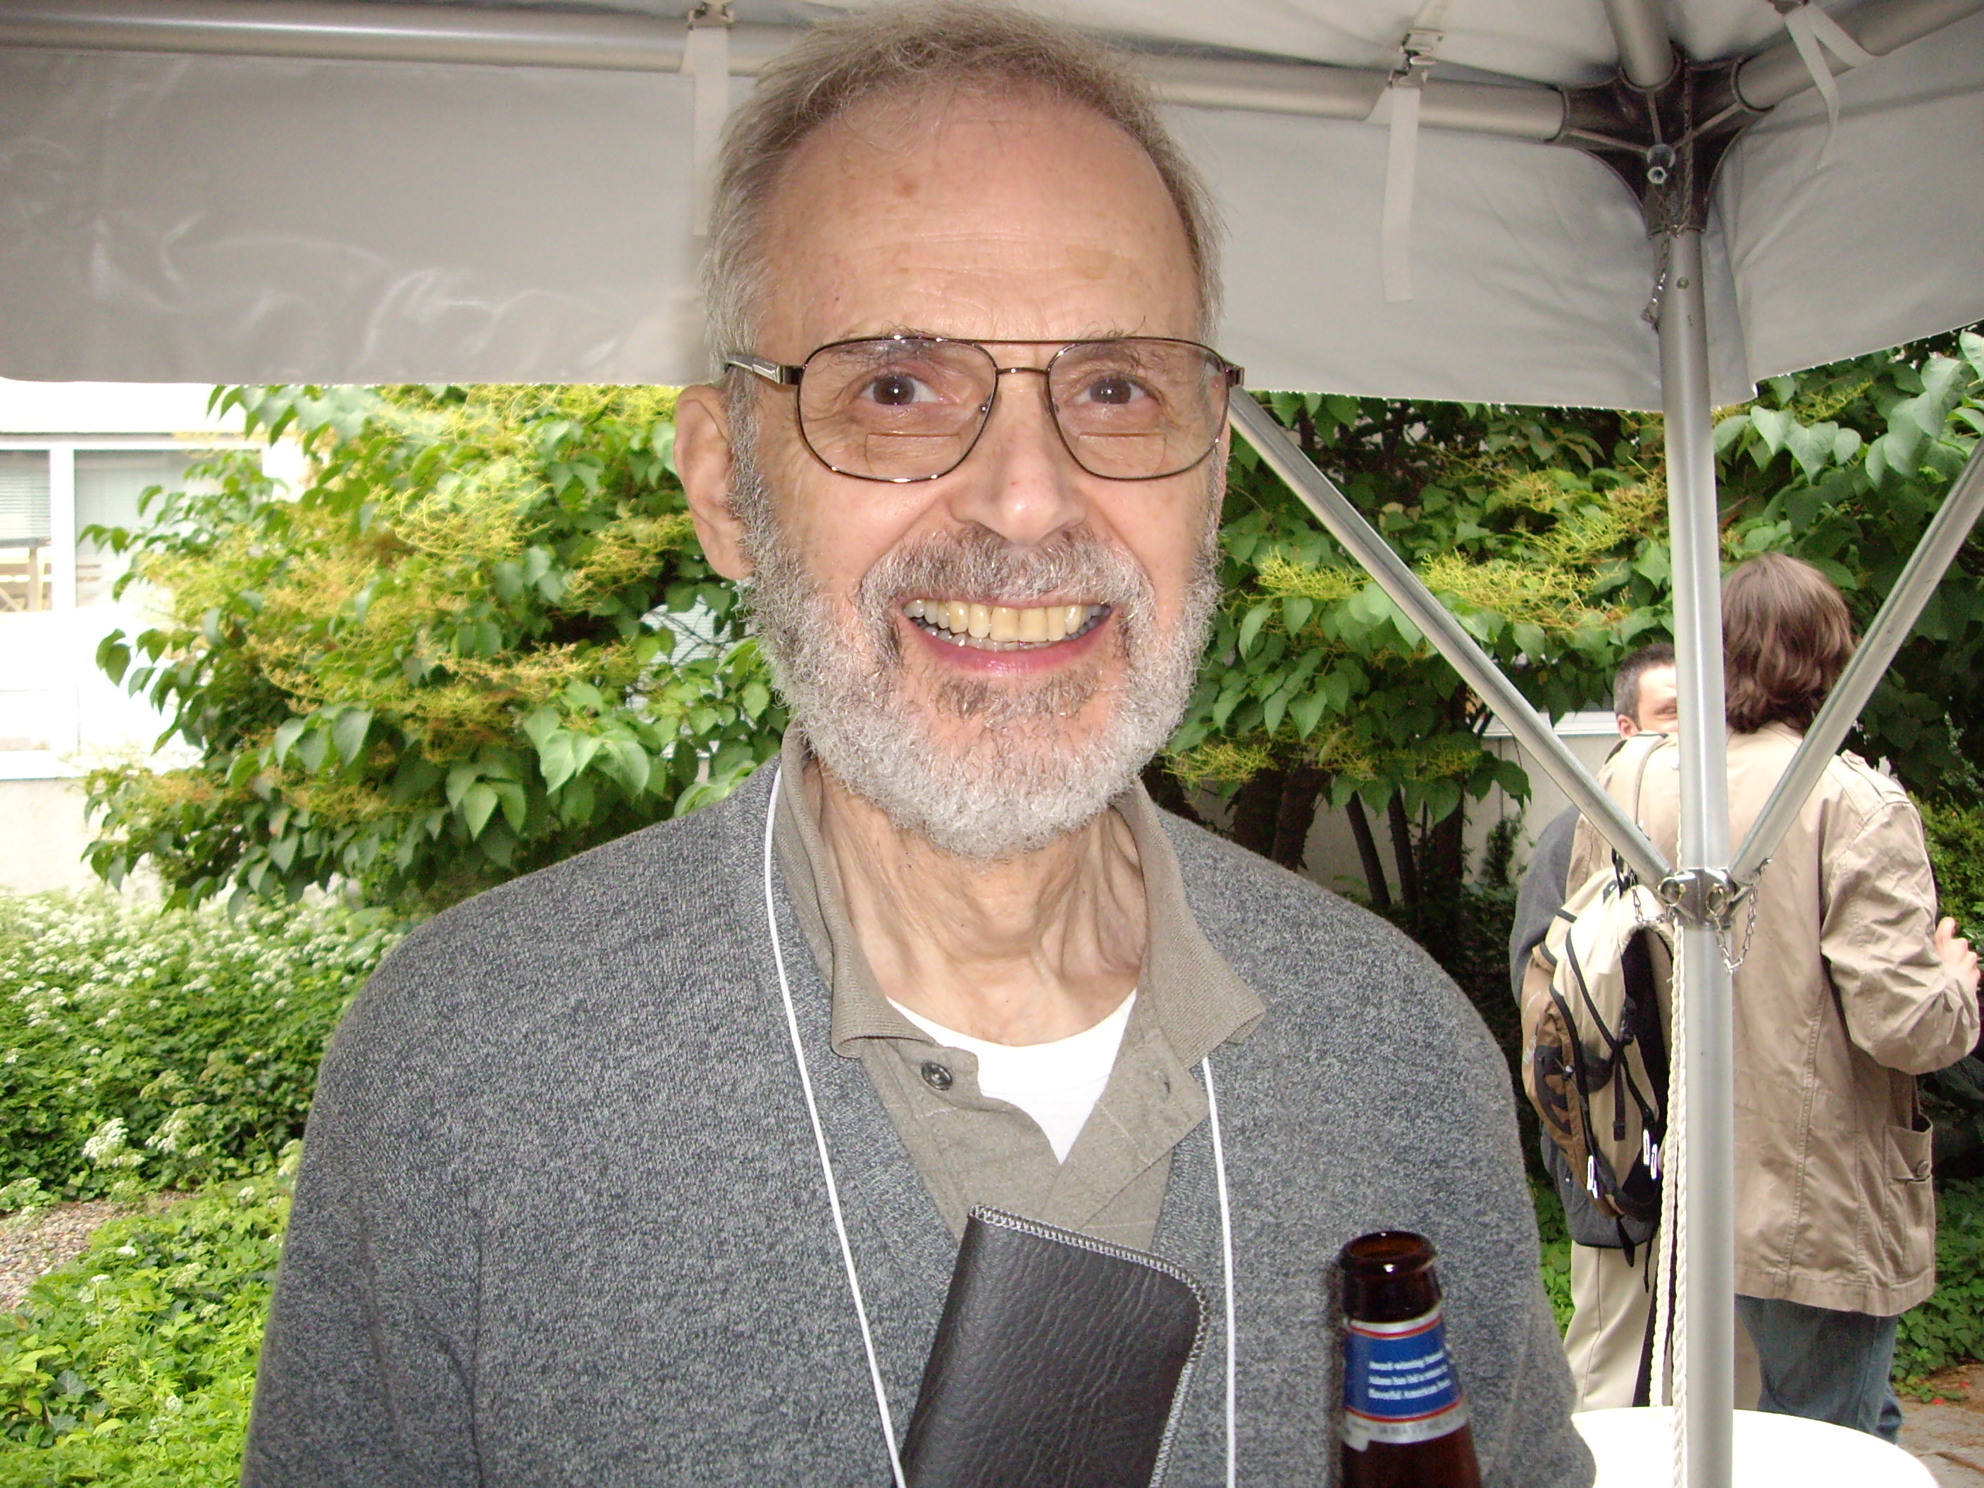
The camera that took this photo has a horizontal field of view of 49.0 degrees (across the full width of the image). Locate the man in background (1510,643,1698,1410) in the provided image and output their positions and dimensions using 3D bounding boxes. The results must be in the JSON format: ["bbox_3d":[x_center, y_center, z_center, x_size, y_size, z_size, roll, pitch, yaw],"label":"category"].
[{"bbox_3d":[1.120,0.720,3.600,0.540,1.760,0.360,-1,-1,-21],"label":"man in background"}]

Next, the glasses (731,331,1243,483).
[{"bbox_3d":[-0.008,-0.104,0.693,0.138,0.047,0.138,-1,7,-12],"label":"glasses"}]

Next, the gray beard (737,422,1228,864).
[{"bbox_3d":[-0.005,-0.035,0.680,0.155,0.138,0.110,-1,6,-12],"label":"gray beard"}]

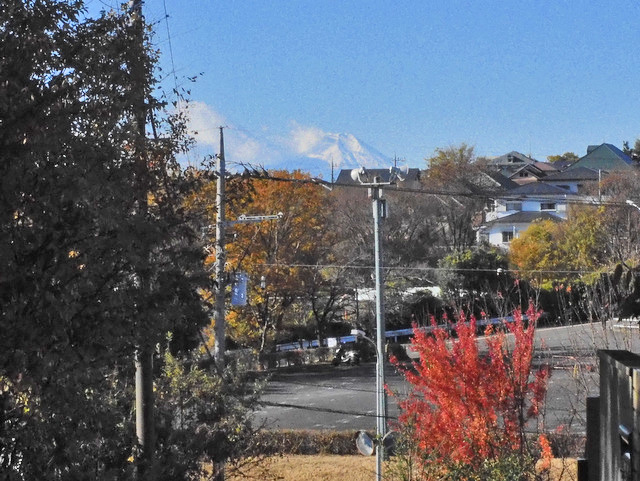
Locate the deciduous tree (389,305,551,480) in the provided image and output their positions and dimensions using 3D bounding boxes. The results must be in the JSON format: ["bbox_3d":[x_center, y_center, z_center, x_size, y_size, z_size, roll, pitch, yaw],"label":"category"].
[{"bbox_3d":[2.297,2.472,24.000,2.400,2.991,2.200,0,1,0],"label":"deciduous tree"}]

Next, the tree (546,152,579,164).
[{"bbox_3d":[40.861,-11.964,265.000,5.600,5.729,5.200,0,1,0],"label":"tree"}]

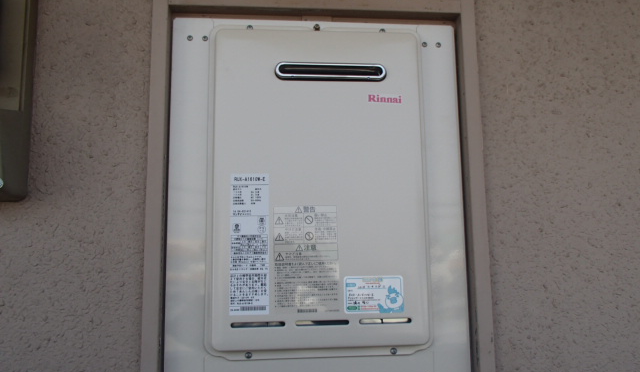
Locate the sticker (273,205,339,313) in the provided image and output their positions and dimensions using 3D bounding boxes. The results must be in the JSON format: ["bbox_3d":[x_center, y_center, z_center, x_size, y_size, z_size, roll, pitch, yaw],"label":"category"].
[{"bbox_3d":[-0.020,0.110,0.783,0.098,0.158,0.004,0,-8,-5],"label":"sticker"}]

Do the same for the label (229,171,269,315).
[{"bbox_3d":[-0.105,0.086,0.779,0.058,0.210,0.004,0,-8,-5],"label":"label"}]

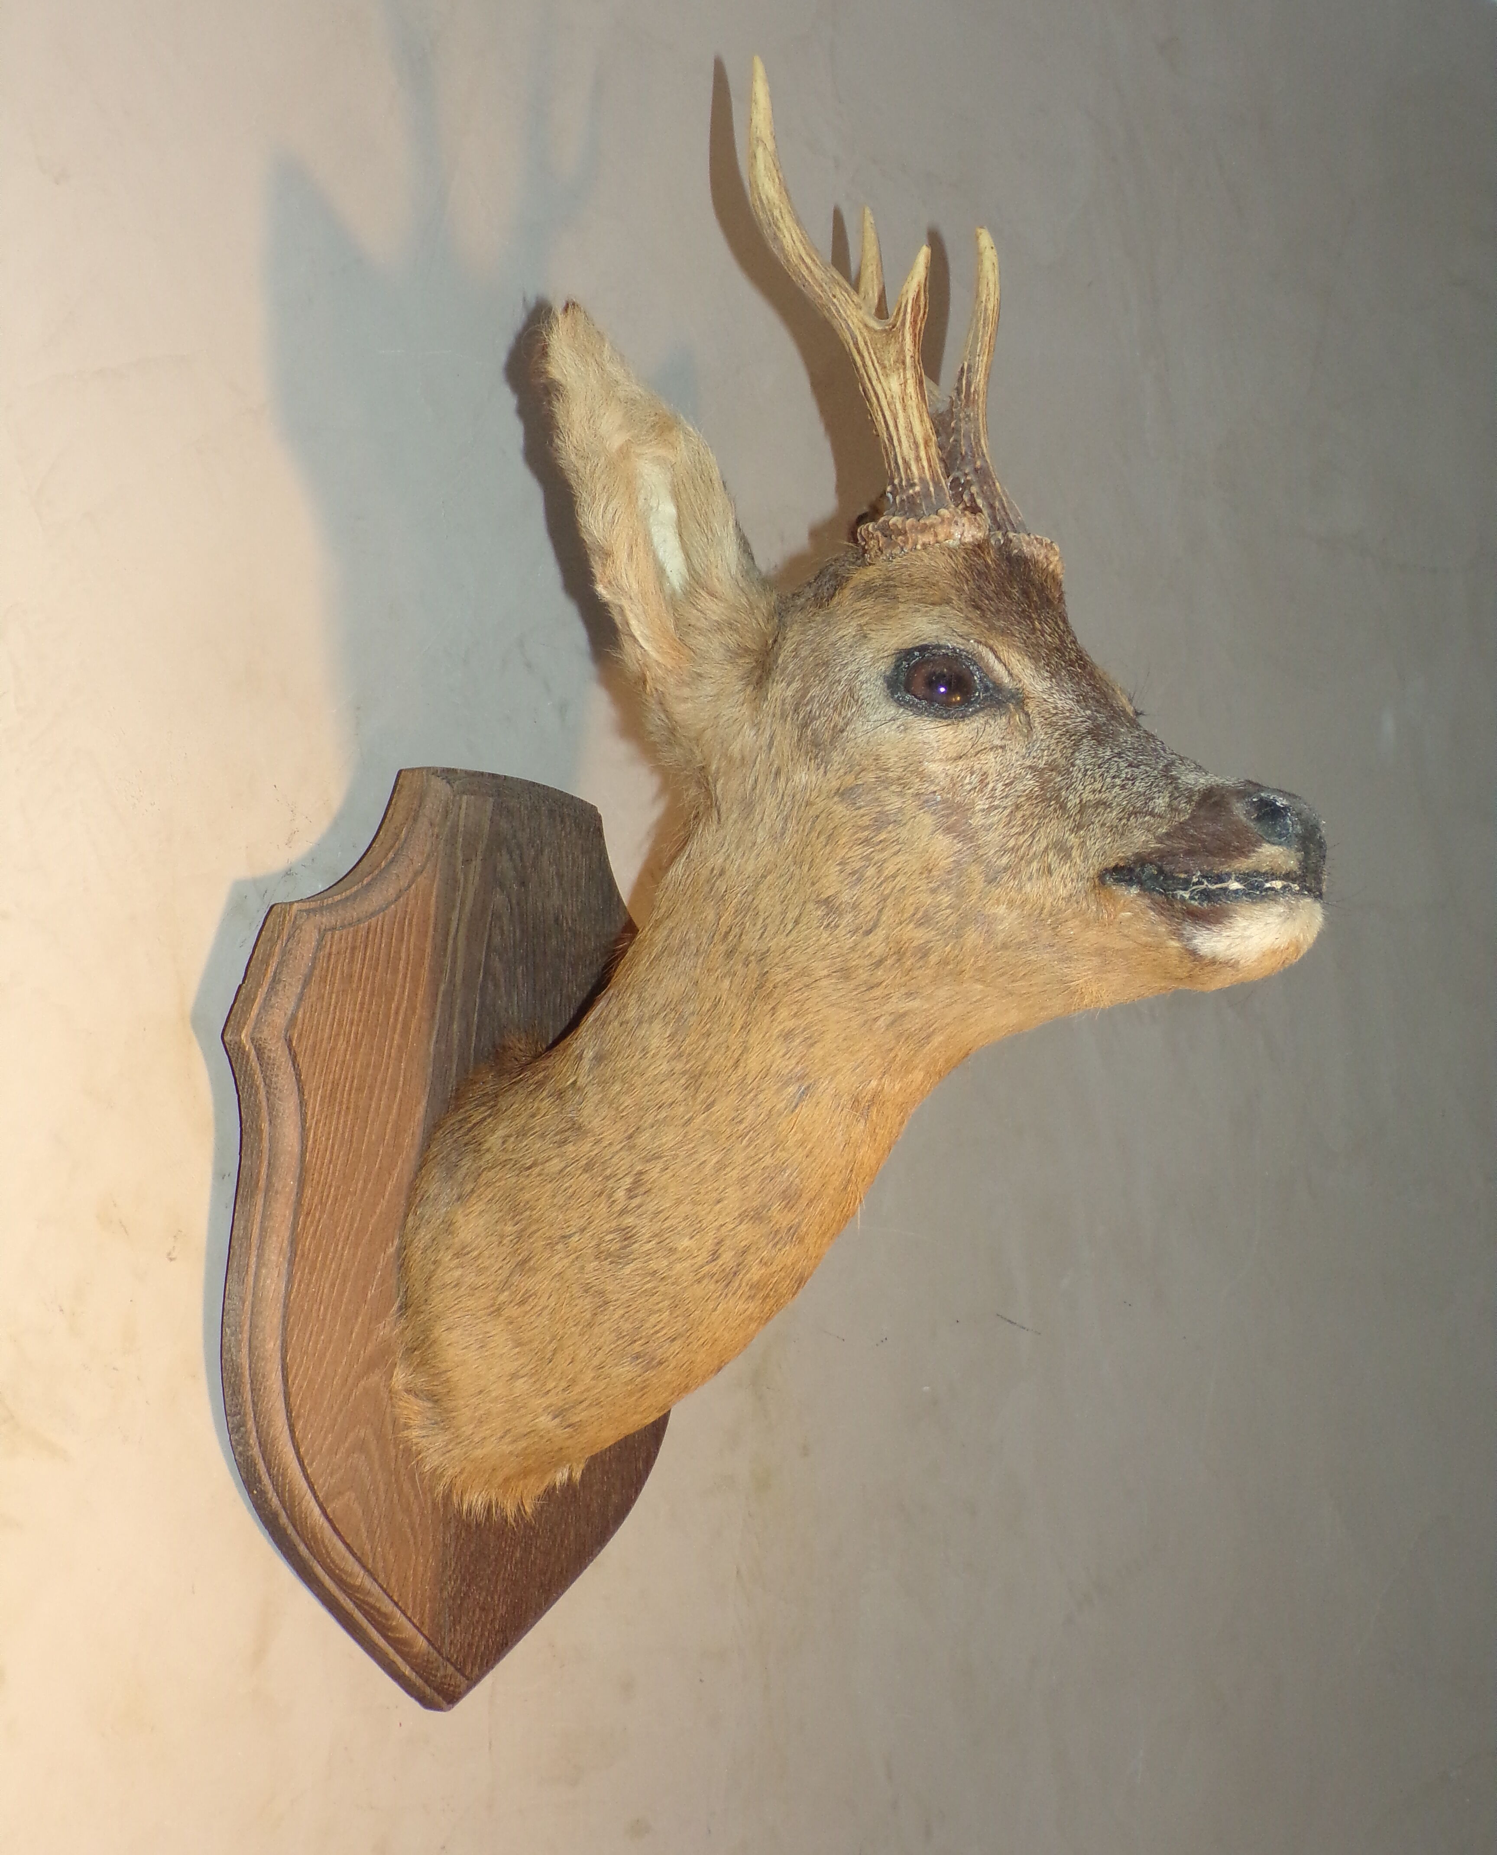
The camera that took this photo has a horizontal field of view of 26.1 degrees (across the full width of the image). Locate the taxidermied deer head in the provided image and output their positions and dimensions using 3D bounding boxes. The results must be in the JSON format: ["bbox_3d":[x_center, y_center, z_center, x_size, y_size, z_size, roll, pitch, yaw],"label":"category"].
[{"bbox_3d":[0.046,-0.037,1.107,0.352,0.512,0.240,-1,-6,42],"label":"taxidermied deer head"}]

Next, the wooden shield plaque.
[{"bbox_3d":[-0.100,0.117,1.220,0.021,0.352,0.242,-1,-6,42],"label":"wooden shield plaque"}]

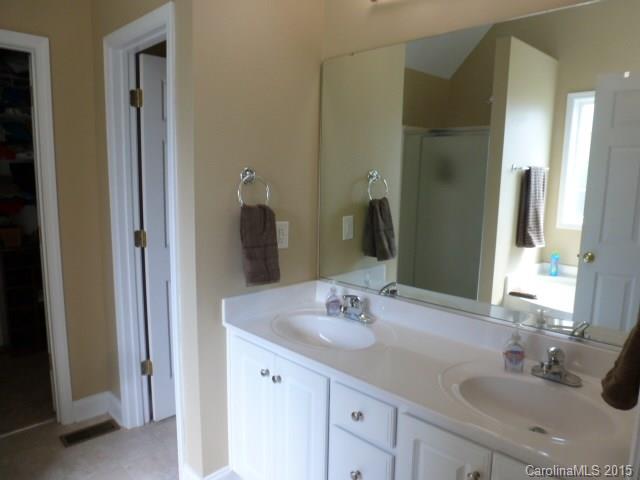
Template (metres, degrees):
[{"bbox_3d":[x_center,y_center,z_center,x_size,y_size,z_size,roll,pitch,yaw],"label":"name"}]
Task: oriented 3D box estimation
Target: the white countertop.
[{"bbox_3d":[0.317,0.375,1.584,1.489,0.137,0.582,9,11,44],"label":"white countertop"}]

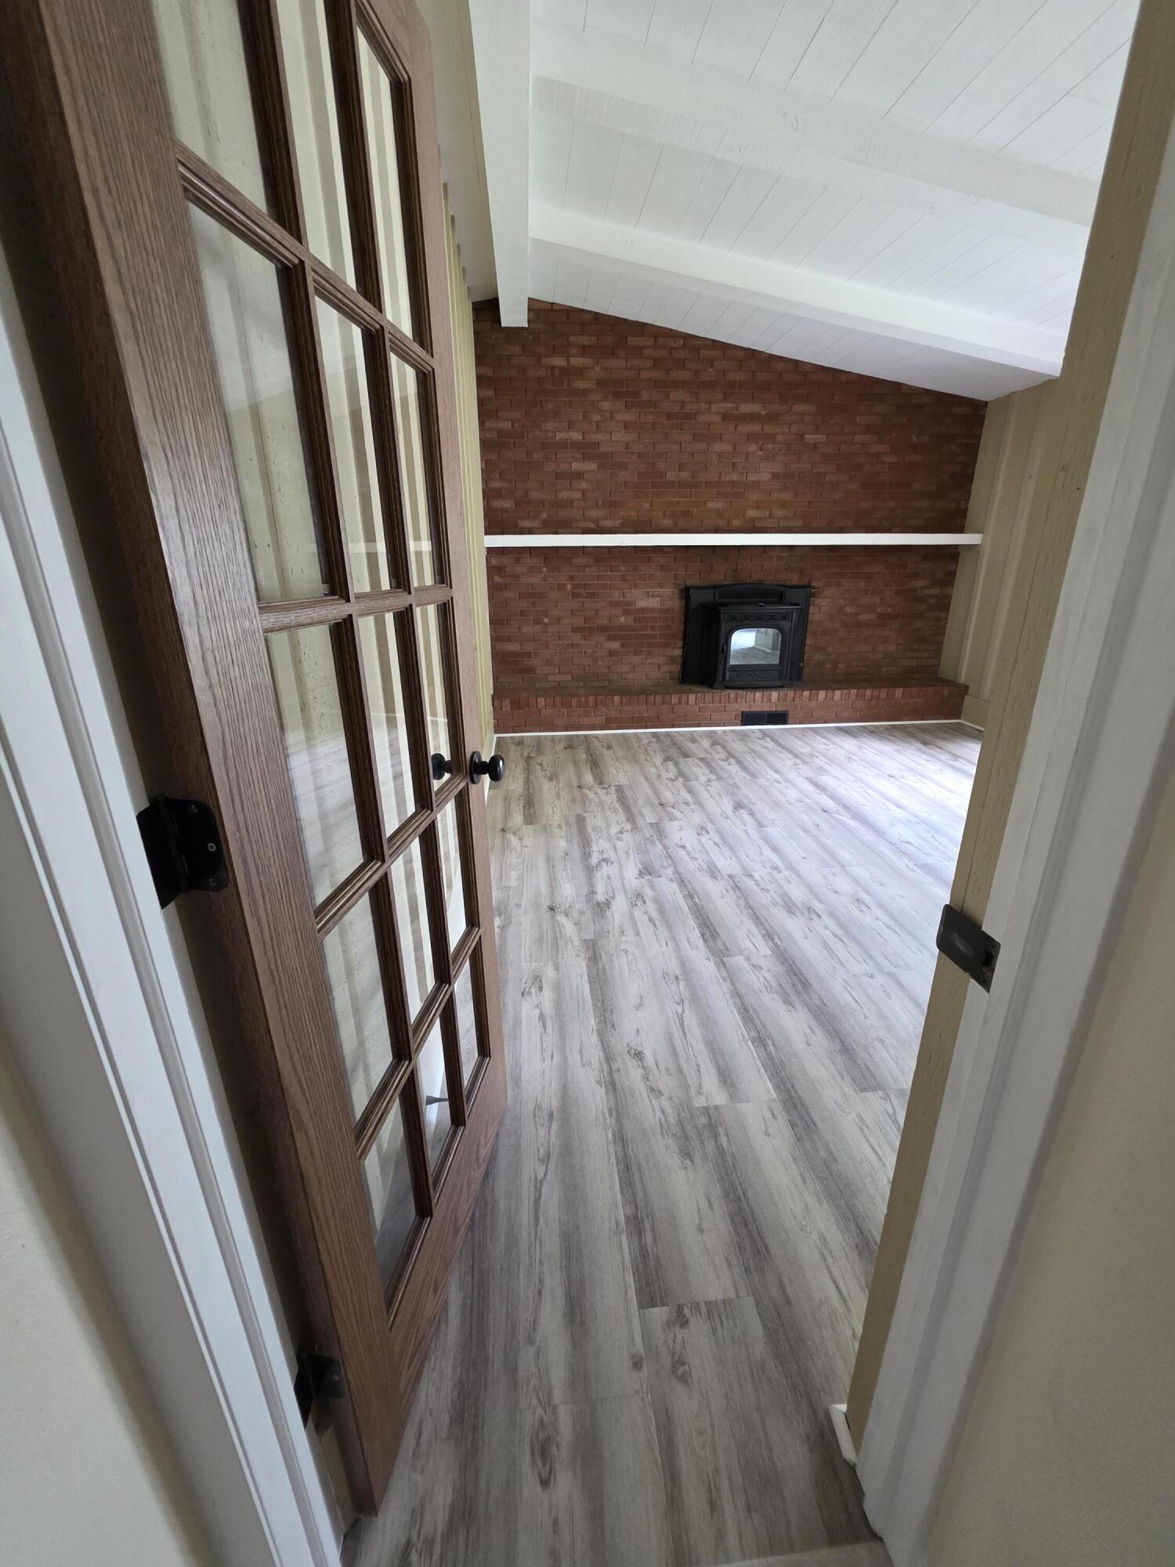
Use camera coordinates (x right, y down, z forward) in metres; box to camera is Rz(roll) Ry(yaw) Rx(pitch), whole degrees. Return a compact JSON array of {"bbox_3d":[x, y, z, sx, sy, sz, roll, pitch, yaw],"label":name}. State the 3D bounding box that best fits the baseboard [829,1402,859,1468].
[{"bbox_3d":[0.409,1.033,0.936,0.019,0.022,0.068,-2,19,-4],"label":"baseboard"}]

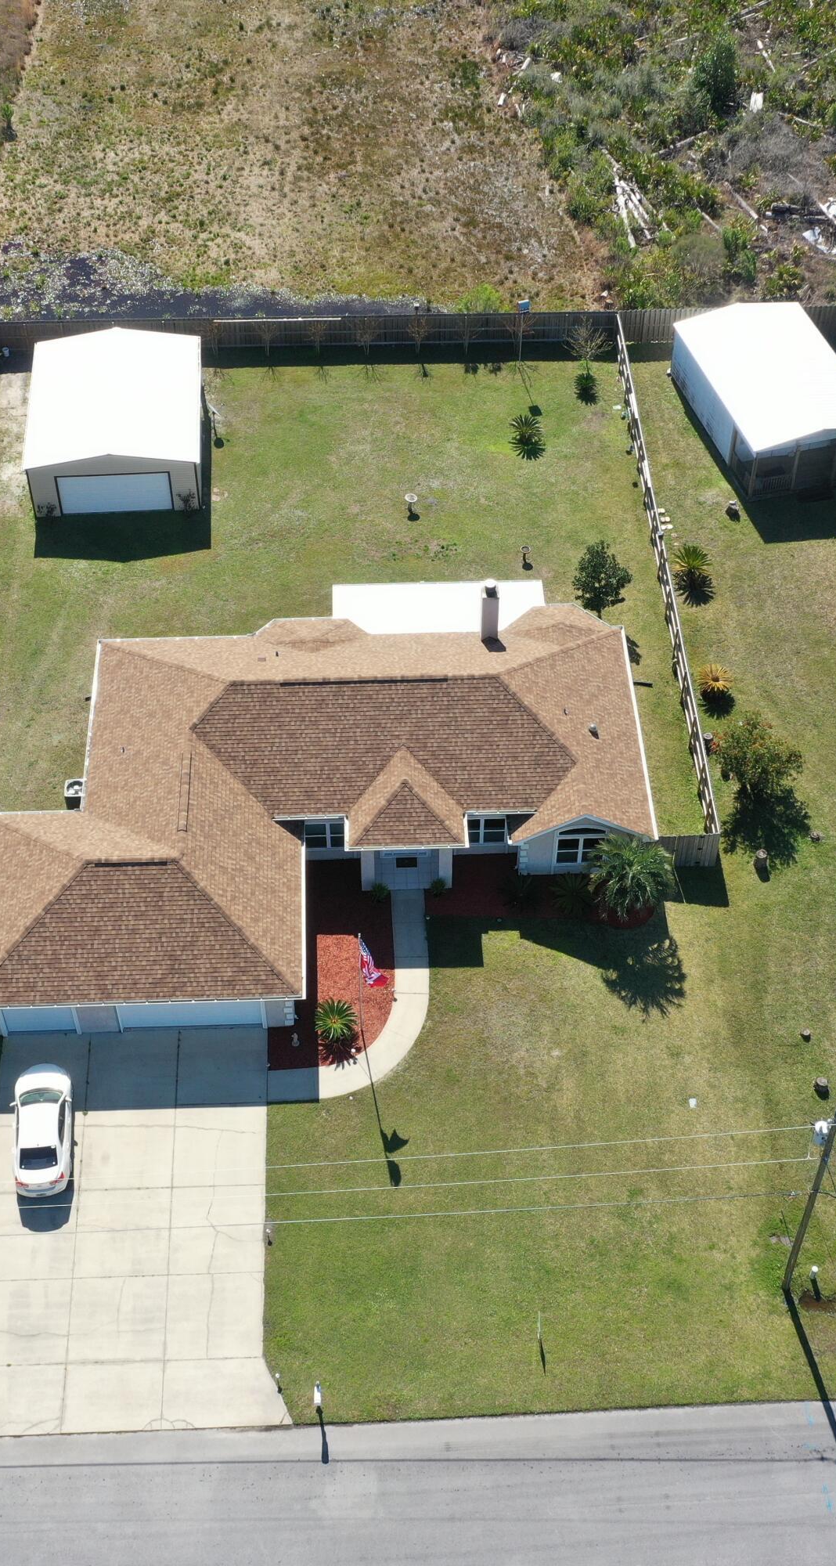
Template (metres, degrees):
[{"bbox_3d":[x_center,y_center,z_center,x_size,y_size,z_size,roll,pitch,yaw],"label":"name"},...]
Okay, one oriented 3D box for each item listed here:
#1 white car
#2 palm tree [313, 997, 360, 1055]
[{"bbox_3d":[-12.272,11.253,60.181,1.840,1.470,4.850,-5,49,-4],"label":"white car"},{"bbox_3d":[-2.814,8.293,63.051,1.550,1.150,1.550,-2,49,-2],"label":"palm tree"}]

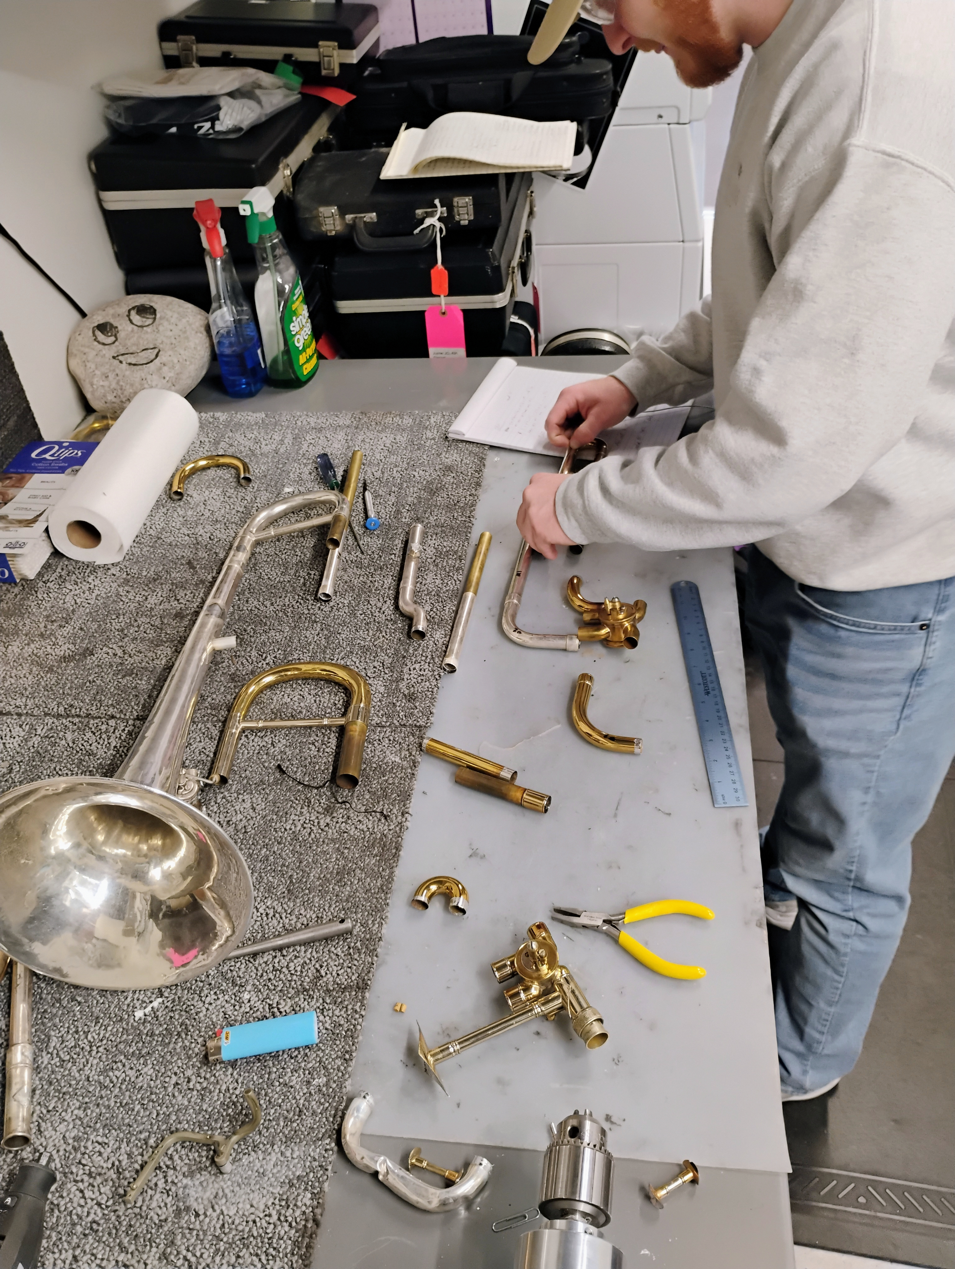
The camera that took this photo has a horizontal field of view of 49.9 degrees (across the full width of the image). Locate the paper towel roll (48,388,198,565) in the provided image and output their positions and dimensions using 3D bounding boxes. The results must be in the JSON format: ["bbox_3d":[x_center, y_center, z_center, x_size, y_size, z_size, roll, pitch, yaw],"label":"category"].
[{"bbox_3d":[-0.448,-0.207,1.321,0.093,0.093,0.277,1,42,9],"label":"paper towel roll"}]

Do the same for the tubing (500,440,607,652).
[{"bbox_3d":[0.095,-0.124,1.216,0.090,0.023,0.412,3,42,10],"label":"tubing"}]

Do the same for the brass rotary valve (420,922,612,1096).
[{"bbox_3d":[0.015,0.276,0.746,0.122,0.056,0.108,-20,43,-15],"label":"brass rotary valve"}]

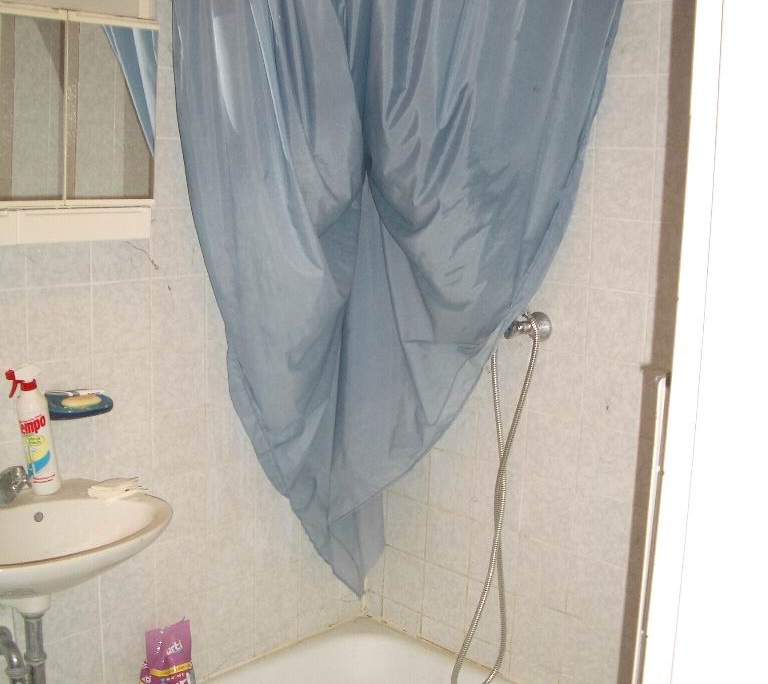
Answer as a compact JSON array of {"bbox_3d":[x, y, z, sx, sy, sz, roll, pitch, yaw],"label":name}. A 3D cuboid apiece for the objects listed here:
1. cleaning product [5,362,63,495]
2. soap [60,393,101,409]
[{"bbox_3d":[-0.727,0.179,2.132,0.090,0.272,0.065,-7,12,-9],"label":"cleaning product"},{"bbox_3d":[-0.638,0.123,2.178,0.062,0.026,0.095,11,13,43],"label":"soap"}]

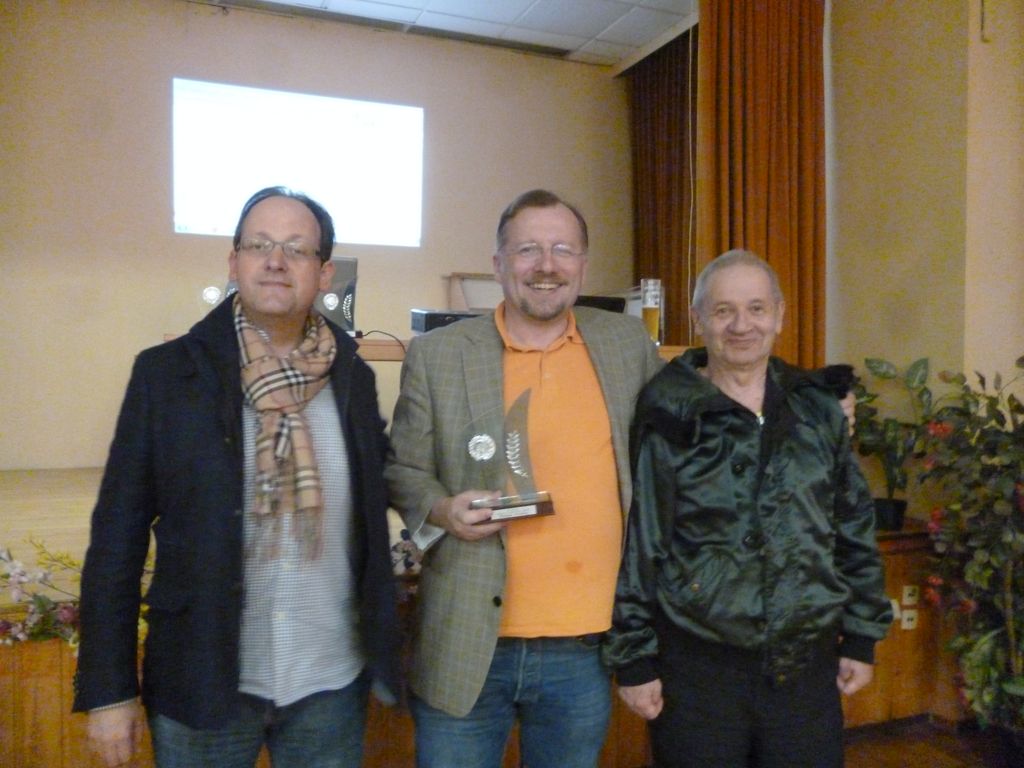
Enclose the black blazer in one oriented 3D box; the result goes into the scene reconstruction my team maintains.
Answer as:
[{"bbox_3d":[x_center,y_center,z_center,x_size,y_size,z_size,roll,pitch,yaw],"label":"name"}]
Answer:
[{"bbox_3d":[-0.500,0.214,1.520,0.560,0.740,0.300,0,1,-20],"label":"black blazer"}]

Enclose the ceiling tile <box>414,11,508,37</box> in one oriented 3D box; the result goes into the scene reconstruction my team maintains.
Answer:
[{"bbox_3d":[-0.344,-2.499,5.750,0.620,0.020,0.220,-1,1,-23],"label":"ceiling tile"}]

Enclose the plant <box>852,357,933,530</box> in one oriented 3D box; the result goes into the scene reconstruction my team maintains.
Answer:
[{"bbox_3d":[1.531,0.245,3.360,0.330,0.700,0.320,-1,1,-23],"label":"plant"}]

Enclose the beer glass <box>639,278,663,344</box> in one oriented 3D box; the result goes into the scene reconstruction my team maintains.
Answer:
[{"bbox_3d":[0.497,-0.256,2.960,0.075,0.240,0.075,0,1,0],"label":"beer glass"}]

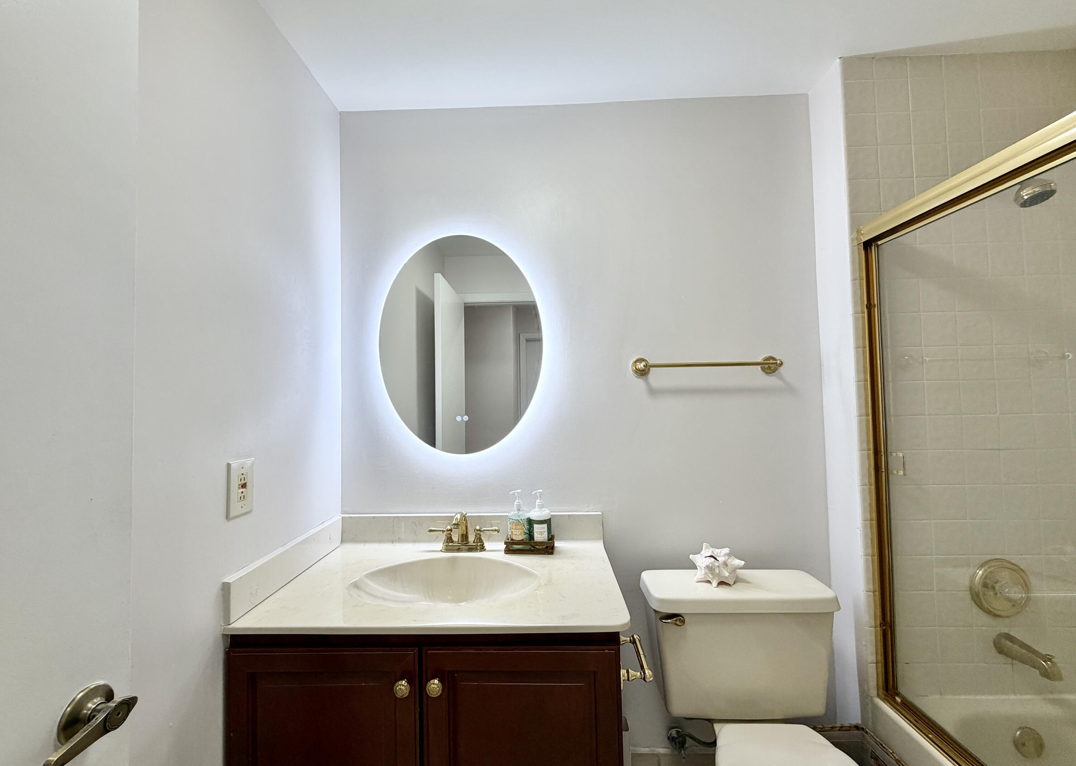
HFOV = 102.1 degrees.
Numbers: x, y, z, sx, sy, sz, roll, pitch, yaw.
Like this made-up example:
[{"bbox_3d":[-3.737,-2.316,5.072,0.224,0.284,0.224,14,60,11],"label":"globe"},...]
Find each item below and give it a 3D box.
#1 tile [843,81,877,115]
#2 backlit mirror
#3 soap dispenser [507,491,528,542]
[{"bbox_3d":[1.046,-0.926,1.414,0.099,0.110,0.009,-1,-2,2],"label":"tile"},{"bbox_3d":[-0.276,-0.139,1.576,0.593,0.789,0.036,-1,-2,2],"label":"backlit mirror"},{"bbox_3d":[-0.066,0.459,1.485,0.072,0.189,0.074,-1,-2,0],"label":"soap dispenser"}]

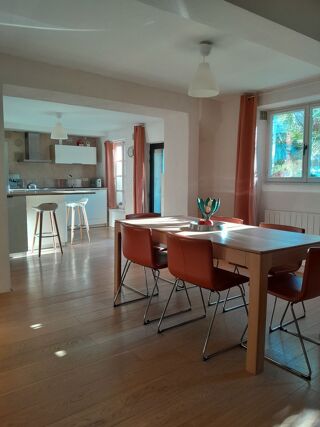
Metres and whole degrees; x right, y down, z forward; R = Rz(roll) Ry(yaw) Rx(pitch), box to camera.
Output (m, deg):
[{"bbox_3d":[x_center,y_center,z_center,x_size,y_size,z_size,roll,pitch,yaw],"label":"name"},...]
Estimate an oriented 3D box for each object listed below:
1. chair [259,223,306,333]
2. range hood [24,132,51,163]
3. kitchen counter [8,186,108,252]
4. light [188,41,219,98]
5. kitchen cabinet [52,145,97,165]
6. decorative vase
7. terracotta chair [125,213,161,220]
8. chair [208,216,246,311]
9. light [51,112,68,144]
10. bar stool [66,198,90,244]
[{"bbox_3d":[0.910,0.500,2.772,0.500,0.770,0.490,-4,7,-36],"label":"chair"},{"bbox_3d":[-2.889,-1.555,7.501,0.600,0.680,0.480,-3,7,-30],"label":"range hood"},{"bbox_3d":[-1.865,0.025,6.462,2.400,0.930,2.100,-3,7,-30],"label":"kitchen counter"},{"bbox_3d":[0.391,-1.284,2.846,0.280,0.455,0.280,0,6,0],"label":"light"},{"bbox_3d":[-2.135,-1.445,8.028,1.000,0.430,0.380,-3,7,-30],"label":"kitchen cabinet"},{"bbox_3d":[0.418,-0.021,2.777,0.200,0.235,0.200,0,6,0],"label":"decorative vase"},{"bbox_3d":[-0.086,0.417,3.530,0.490,0.770,0.500,-4,7,-36],"label":"terracotta chair"},{"bbox_3d":[0.516,0.445,3.287,0.500,0.770,0.490,-4,7,-36],"label":"chair"},{"bbox_3d":[-1.749,-1.519,5.600,0.290,0.460,0.290,-3,7,-30],"label":"light"},{"bbox_3d":[-1.531,0.140,5.948,0.430,0.810,0.430,-3,7,-30],"label":"bar stool"}]

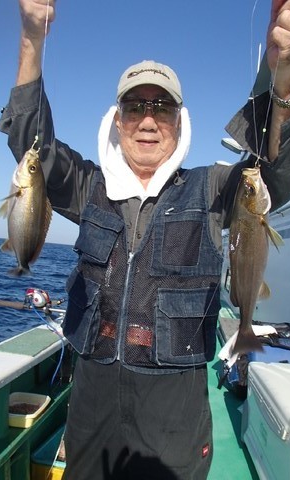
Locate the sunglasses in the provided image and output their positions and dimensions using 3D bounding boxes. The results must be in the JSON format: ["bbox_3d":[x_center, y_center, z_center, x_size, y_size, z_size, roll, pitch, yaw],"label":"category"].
[{"bbox_3d":[0.013,-0.308,0.957,0.148,0.046,0.140,5,8,1],"label":"sunglasses"}]

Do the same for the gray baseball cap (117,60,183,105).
[{"bbox_3d":[0.014,-0.398,0.985,0.172,0.138,0.255,5,5,1],"label":"gray baseball cap"}]

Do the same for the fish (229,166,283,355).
[{"bbox_3d":[0.223,0.040,0.790,0.105,0.380,0.060,3,-2,-22],"label":"fish"}]

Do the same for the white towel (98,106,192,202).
[{"bbox_3d":[0.000,-0.222,1.000,0.240,0.250,0.200,5,-2,0],"label":"white towel"}]

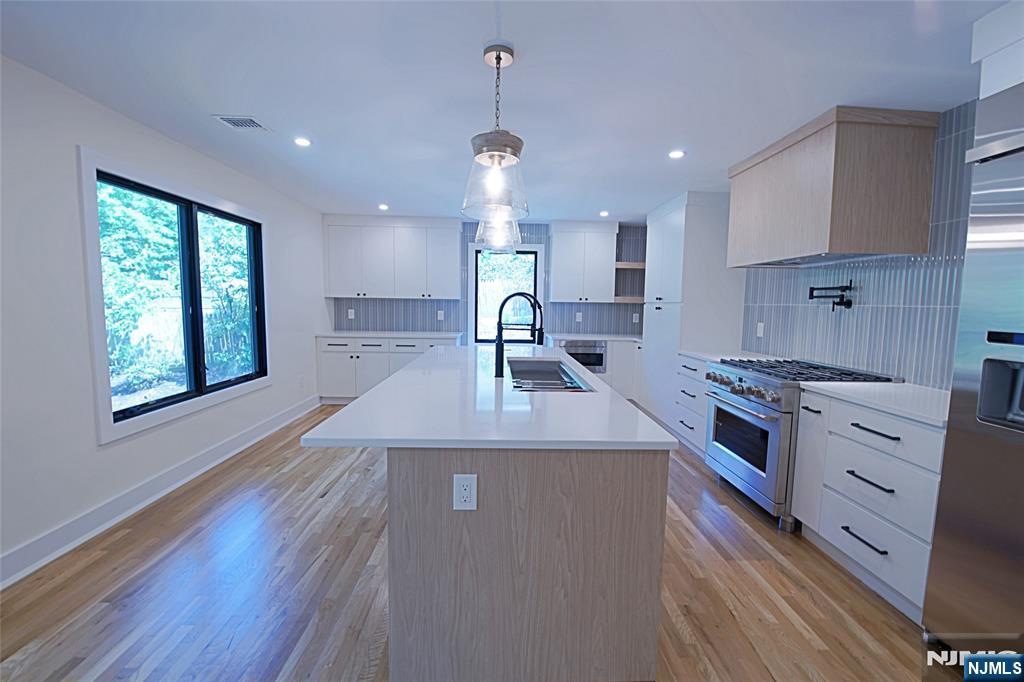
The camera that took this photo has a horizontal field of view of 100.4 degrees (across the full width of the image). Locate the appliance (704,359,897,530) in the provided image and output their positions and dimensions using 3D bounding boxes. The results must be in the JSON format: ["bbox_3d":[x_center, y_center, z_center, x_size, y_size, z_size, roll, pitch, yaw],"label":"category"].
[{"bbox_3d":[1.938,0.660,3.053,0.705,0.935,0.920,1,5,-2],"label":"appliance"}]

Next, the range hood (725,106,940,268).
[{"bbox_3d":[2.035,-0.924,2.880,0.584,0.774,1.070,1,5,-2],"label":"range hood"}]

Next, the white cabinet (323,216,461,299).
[{"bbox_3d":[-1.566,-1.091,5.760,1.785,1.052,0.385,1,5,-2],"label":"white cabinet"}]

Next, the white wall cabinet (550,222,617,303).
[{"bbox_3d":[0.943,-1.056,5.840,0.874,1.052,0.385,1,5,-2],"label":"white wall cabinet"}]

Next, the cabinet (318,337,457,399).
[{"bbox_3d":[-1.607,0.378,5.775,1.755,0.914,0.605,1,5,-2],"label":"cabinet"}]

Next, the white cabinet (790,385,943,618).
[{"bbox_3d":[2.016,0.754,2.151,0.617,0.903,0.842,1,5,-2],"label":"white cabinet"}]

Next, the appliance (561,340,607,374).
[{"bbox_3d":[0.921,0.194,5.784,0.607,0.417,0.500,1,5,-2],"label":"appliance"}]

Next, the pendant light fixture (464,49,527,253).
[{"bbox_3d":[-0.065,-0.914,1.897,0.308,0.696,0.308,1,5,-2],"label":"pendant light fixture"}]

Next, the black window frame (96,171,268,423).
[{"bbox_3d":[-2.443,-0.316,3.341,0.090,1.481,1.703,1,5,-2],"label":"black window frame"}]

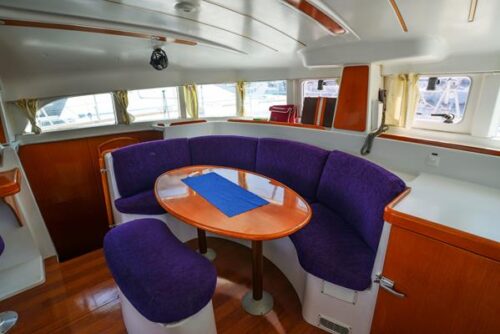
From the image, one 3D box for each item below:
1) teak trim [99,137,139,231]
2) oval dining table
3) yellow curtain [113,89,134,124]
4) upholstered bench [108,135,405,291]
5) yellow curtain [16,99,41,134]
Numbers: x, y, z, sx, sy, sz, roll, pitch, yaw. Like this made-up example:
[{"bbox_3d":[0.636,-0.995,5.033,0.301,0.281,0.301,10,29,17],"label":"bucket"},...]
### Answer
[{"bbox_3d":[-1.280,0.150,2.404,0.380,0.860,0.170,-12,18,-37],"label":"teak trim"},{"bbox_3d":[-0.177,0.513,1.776,0.800,0.745,1.270,-16,23,-38],"label":"oval dining table"},{"bbox_3d":[-1.388,-0.653,2.592,0.180,0.360,0.090,-15,22,-36],"label":"yellow curtain"},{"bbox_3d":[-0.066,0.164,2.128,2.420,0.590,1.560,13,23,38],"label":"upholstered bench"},{"bbox_3d":[-2.000,-0.456,2.133,0.090,0.340,0.170,16,24,42],"label":"yellow curtain"}]

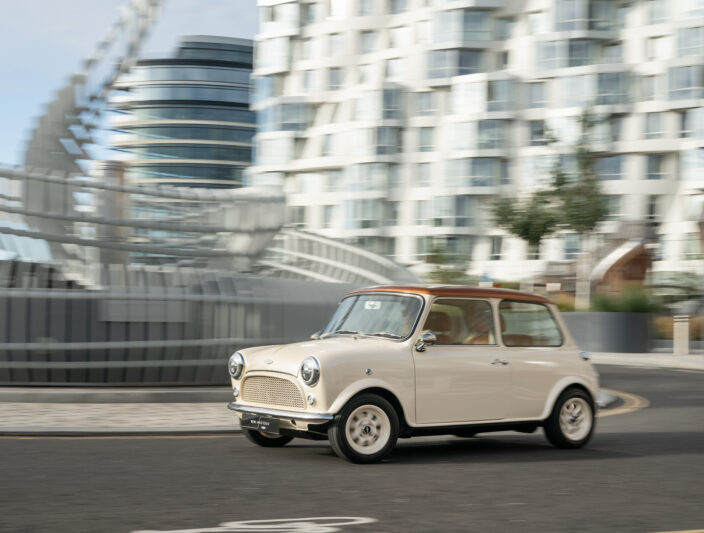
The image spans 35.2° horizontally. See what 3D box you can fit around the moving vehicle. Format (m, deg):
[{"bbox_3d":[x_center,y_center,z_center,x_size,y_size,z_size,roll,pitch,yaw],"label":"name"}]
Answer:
[{"bbox_3d":[0.570,0.790,8.970,3.050,1.335,1.450,3,-4,-34],"label":"moving vehicle"}]

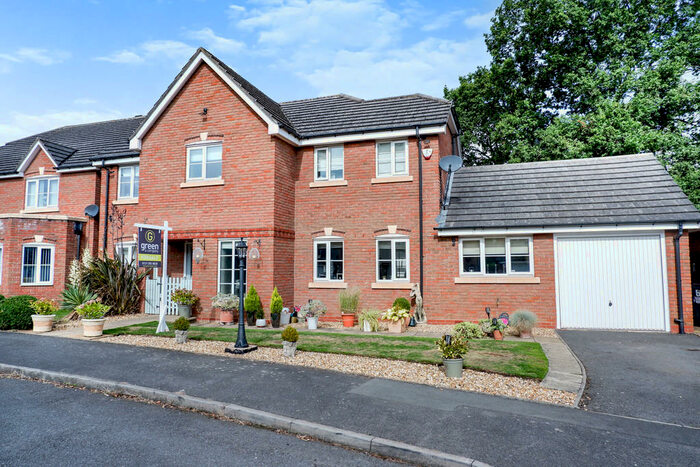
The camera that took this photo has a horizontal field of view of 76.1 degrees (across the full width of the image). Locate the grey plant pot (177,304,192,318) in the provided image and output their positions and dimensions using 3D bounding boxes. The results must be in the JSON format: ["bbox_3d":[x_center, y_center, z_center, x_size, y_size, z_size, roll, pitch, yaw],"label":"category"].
[{"bbox_3d":[-4.283,2.034,11.633,0.360,0.350,0.360,0,-5,0],"label":"grey plant pot"}]

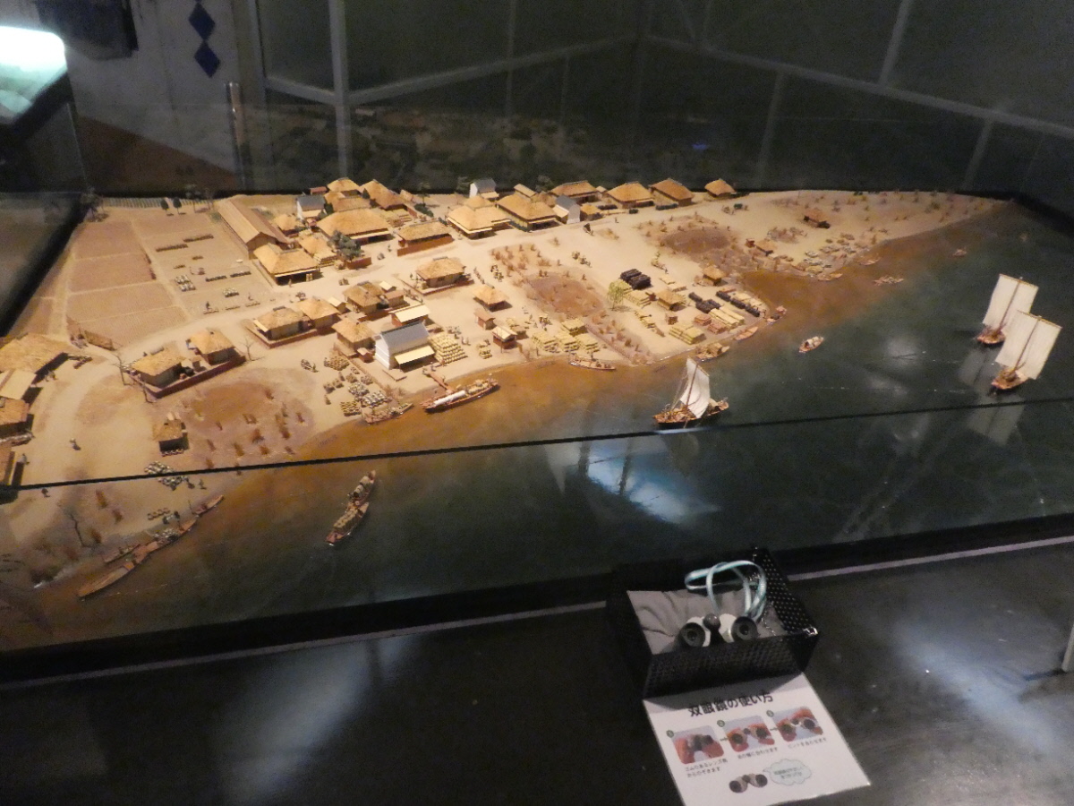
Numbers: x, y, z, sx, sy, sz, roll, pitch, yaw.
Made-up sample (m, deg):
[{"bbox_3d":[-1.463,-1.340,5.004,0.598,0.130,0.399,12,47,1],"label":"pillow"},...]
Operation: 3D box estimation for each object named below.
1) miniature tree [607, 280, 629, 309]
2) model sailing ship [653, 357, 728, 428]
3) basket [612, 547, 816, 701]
[{"bbox_3d":[0.184,-0.249,1.706,0.050,0.066,0.050,-4,34,-13],"label":"miniature tree"},{"bbox_3d":[0.287,-0.021,1.353,0.150,0.128,0.075,-6,35,-14],"label":"model sailing ship"},{"bbox_3d":[0.213,0.270,0.931,0.214,0.076,0.139,-4,34,-13],"label":"basket"}]

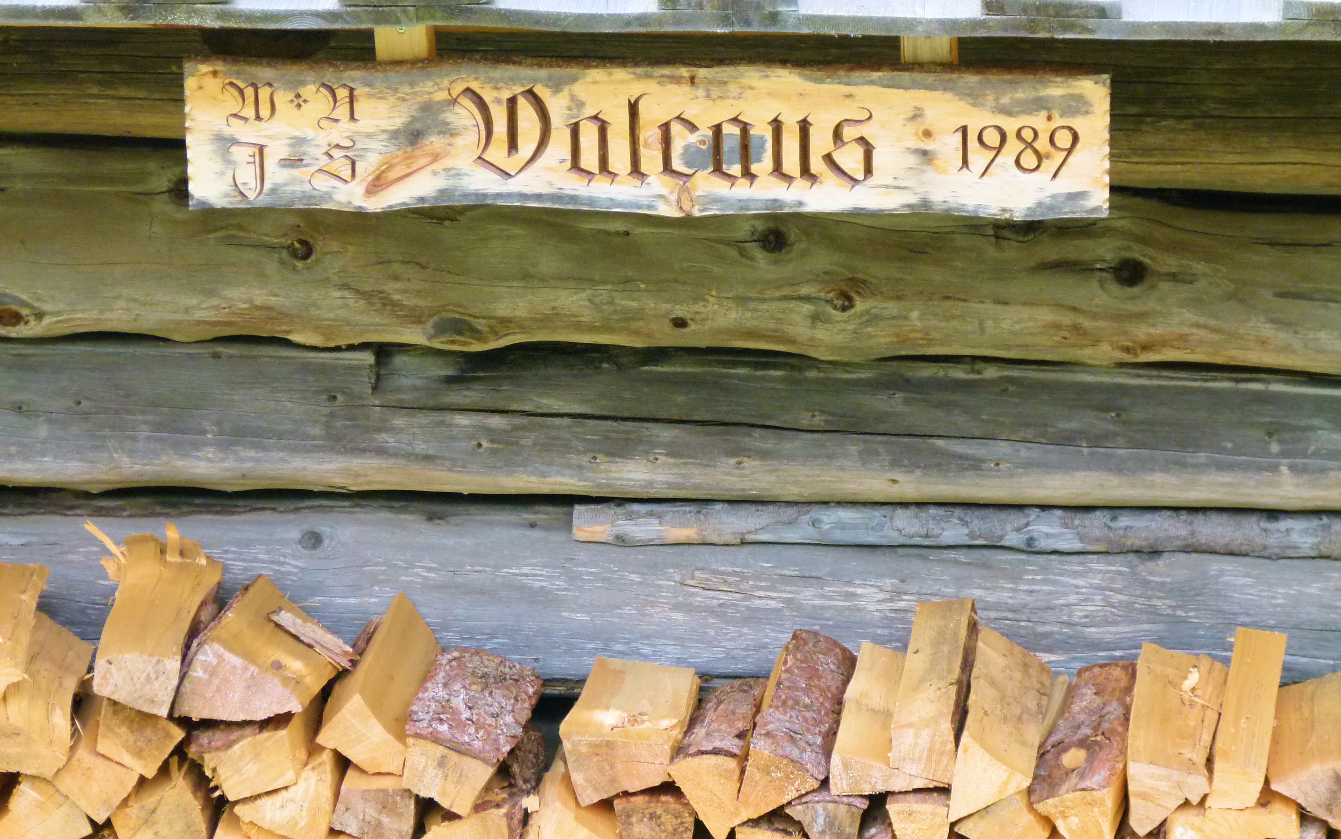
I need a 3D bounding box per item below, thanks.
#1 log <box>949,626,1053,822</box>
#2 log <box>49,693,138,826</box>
[{"bbox_3d":[0.363,0.334,9.330,0.092,0.110,0.330,2,19,5],"label":"log"},{"bbox_3d":[-0.632,0.347,9.501,0.074,0.073,0.320,36,17,-10],"label":"log"}]

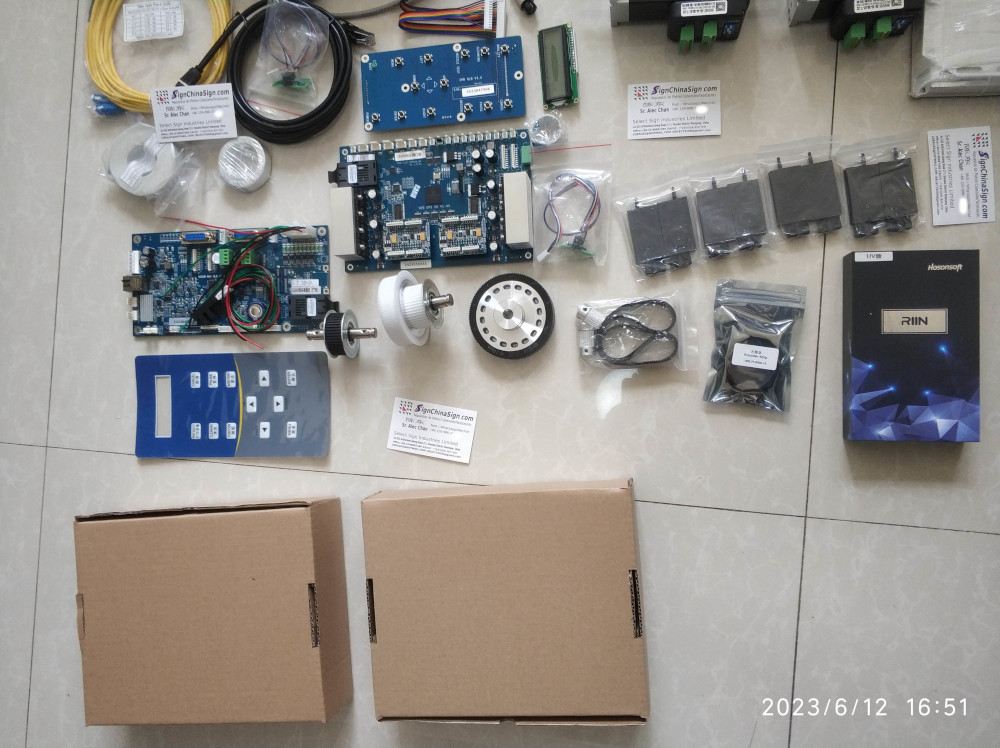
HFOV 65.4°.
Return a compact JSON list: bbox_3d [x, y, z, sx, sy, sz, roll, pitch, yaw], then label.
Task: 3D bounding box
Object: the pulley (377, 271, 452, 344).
[{"bbox_3d":[-0.076,-0.066,0.760,0.070,0.074,0.074,-11,87,13],"label":"pulley"}]

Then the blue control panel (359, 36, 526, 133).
[{"bbox_3d":[-0.059,-0.294,0.792,0.167,0.014,0.081,-3,89,9],"label":"blue control panel"}]

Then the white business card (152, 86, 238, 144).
[{"bbox_3d":[-0.317,-0.270,0.809,0.089,0.001,0.053,-1,104,9],"label":"white business card"}]

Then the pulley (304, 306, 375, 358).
[{"bbox_3d":[-0.162,-0.042,0.794,0.075,0.050,0.050,-1,89,9],"label":"pulley"}]

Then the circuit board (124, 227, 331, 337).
[{"bbox_3d":[-0.295,-0.098,0.831,0.236,0.022,0.112,-1,89,9],"label":"circuit board"}]

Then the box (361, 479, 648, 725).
[{"bbox_3d":[0.006,0.214,0.747,0.251,0.070,0.203,-4,89,9],"label":"box"}]

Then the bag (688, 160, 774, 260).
[{"bbox_3d":[0.222,-0.159,0.750,0.067,0.018,0.084,-12,88,8],"label":"bag"}]

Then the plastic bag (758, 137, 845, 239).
[{"bbox_3d":[0.288,-0.176,0.739,0.070,0.018,0.092,-7,88,9],"label":"plastic bag"}]

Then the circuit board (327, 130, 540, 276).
[{"bbox_3d":[-0.073,-0.175,0.787,0.208,0.034,0.132,-3,89,9],"label":"circuit board"}]

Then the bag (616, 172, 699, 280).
[{"bbox_3d":[0.156,-0.142,0.760,0.070,0.018,0.087,-12,88,8],"label":"bag"}]

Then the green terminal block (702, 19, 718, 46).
[{"bbox_3d":[0.195,-0.317,0.726,0.013,0.018,0.016,2,90,9],"label":"green terminal block"}]

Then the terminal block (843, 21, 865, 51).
[{"bbox_3d":[0.326,-0.311,0.717,0.011,0.025,0.014,-2,89,9],"label":"terminal block"}]

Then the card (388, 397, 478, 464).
[{"bbox_3d":[-0.070,0.058,0.797,0.089,0.001,0.053,9,91,9],"label":"card"}]

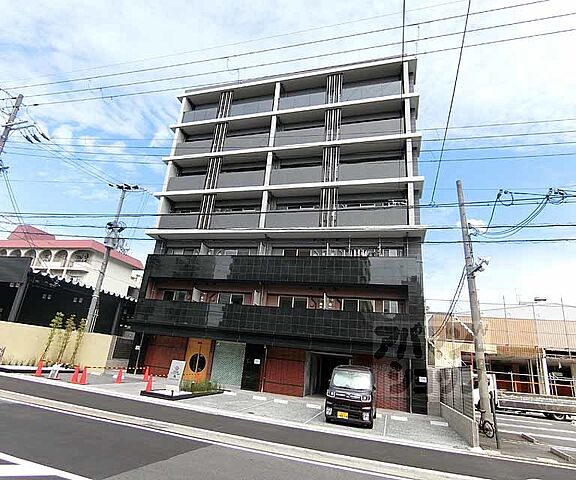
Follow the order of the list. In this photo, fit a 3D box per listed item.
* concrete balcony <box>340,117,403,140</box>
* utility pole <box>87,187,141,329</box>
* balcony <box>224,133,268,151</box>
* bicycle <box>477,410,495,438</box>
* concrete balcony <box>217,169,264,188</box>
[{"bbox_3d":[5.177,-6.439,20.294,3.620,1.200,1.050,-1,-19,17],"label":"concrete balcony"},{"bbox_3d":[-12.600,1.934,22.730,1.900,13.001,1.200,-1,-20,17],"label":"utility pole"},{"bbox_3d":[-2.644,-6.351,22.675,3.130,1.200,1.050,-1,-19,17],"label":"balcony"},{"bbox_3d":[6.640,6.160,11.368,0.520,0.960,1.500,6,-19,-2],"label":"bicycle"},{"bbox_3d":[-2.891,-3.677,21.798,3.150,1.210,1.050,-1,-19,17],"label":"concrete balcony"}]

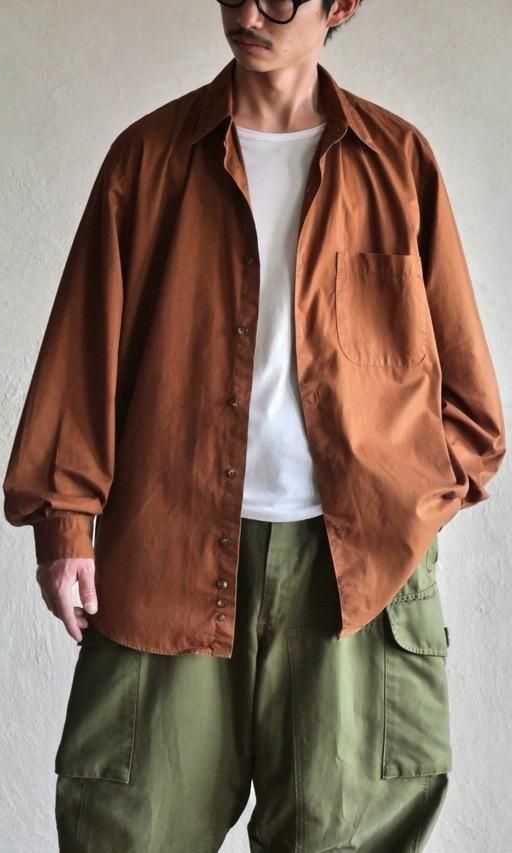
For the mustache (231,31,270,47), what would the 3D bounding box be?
[{"bbox_3d":[-0.008,-0.568,3.610,0.064,0.018,0.020,17,13,24],"label":"mustache"}]

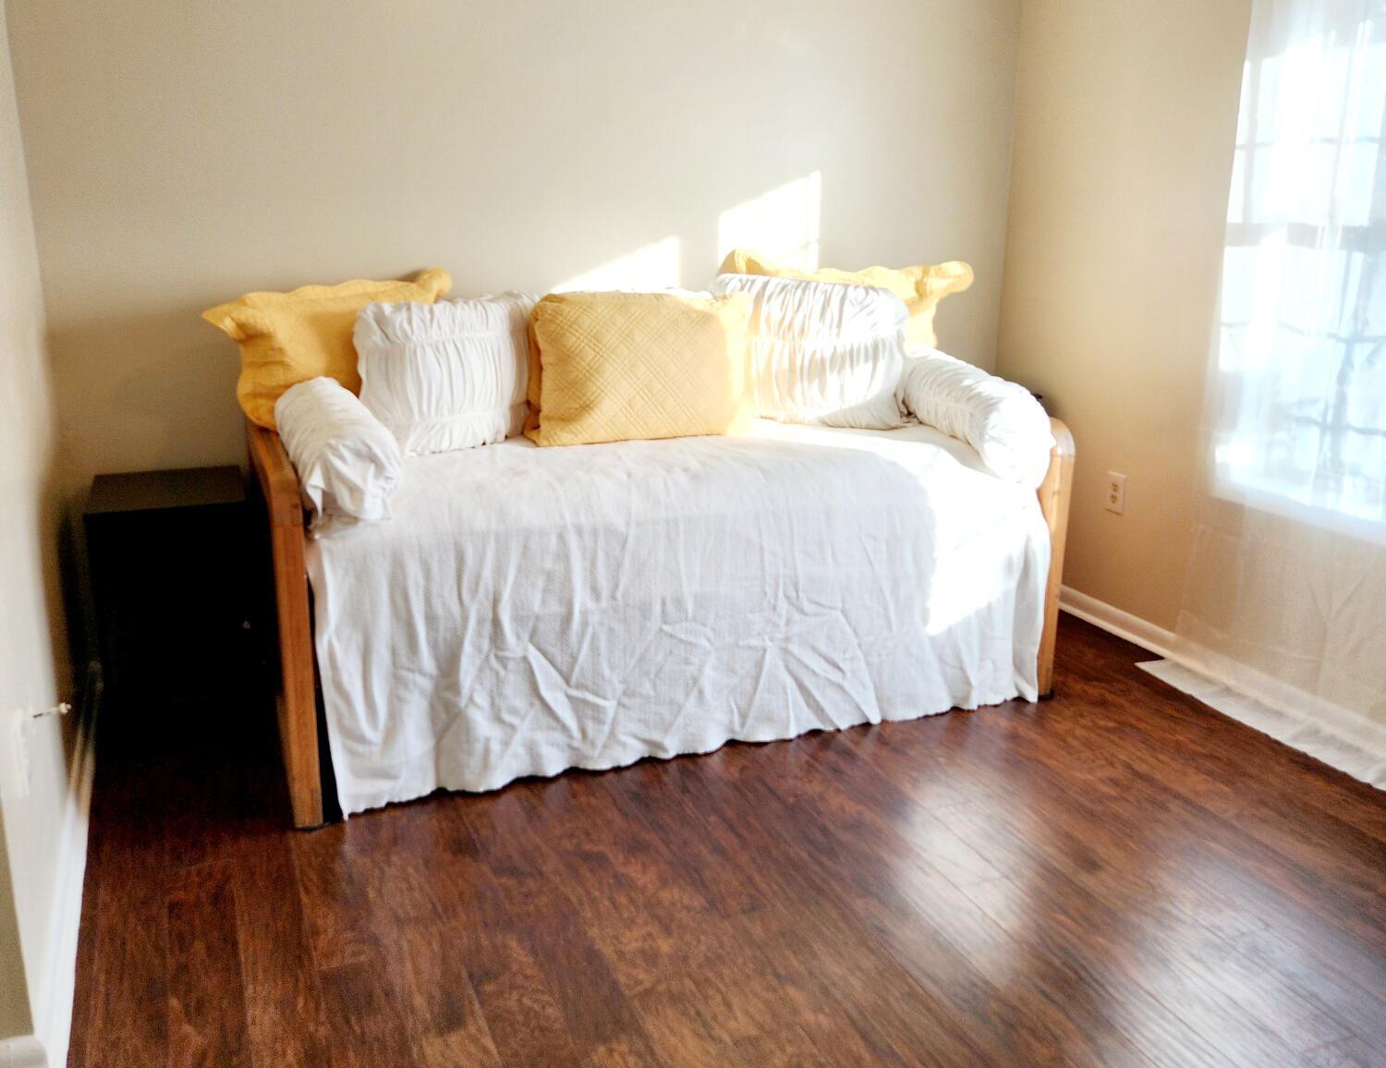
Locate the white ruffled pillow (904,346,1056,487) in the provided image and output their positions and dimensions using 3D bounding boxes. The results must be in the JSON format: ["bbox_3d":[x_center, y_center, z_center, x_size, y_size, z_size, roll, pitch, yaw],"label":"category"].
[{"bbox_3d":[0.765,-0.336,3.412,0.214,0.242,0.524,-6,17,-21],"label":"white ruffled pillow"}]

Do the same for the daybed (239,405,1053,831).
[{"bbox_3d":[-0.120,0.039,3.426,2.038,0.793,1.045,-6,17,-21],"label":"daybed"}]

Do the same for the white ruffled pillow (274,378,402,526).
[{"bbox_3d":[-0.826,-0.209,2.841,0.215,0.228,0.566,-6,17,-21],"label":"white ruffled pillow"}]

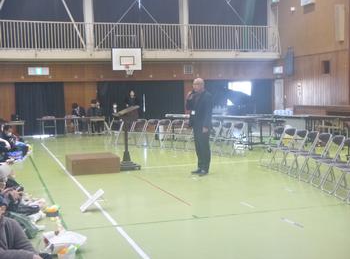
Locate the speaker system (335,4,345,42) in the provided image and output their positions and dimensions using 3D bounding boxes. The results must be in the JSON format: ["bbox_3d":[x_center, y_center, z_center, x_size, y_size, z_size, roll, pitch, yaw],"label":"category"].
[{"bbox_3d":[6.265,-4.030,20.772,0.220,1.400,0.320,-2,3,-17],"label":"speaker system"}]

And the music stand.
[{"bbox_3d":[-0.970,0.157,10.981,0.460,1.290,0.500,-2,3,-17],"label":"music stand"}]

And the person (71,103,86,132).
[{"bbox_3d":[-3.823,-0.398,21.758,0.600,1.030,0.600,-3,3,-21],"label":"person"}]

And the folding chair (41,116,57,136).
[{"bbox_3d":[-4.969,-0.084,21.518,0.450,0.780,0.460,-2,3,-17],"label":"folding chair"}]

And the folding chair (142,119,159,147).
[{"bbox_3d":[-0.731,0.105,16.364,0.440,0.780,0.450,-4,4,-42],"label":"folding chair"}]

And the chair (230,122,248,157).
[{"bbox_3d":[1.416,0.218,13.071,0.480,0.770,0.470,-4,4,-34],"label":"chair"}]

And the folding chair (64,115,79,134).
[{"bbox_3d":[-4.133,-0.183,21.777,0.470,0.770,0.480,-2,3,-17],"label":"folding chair"}]

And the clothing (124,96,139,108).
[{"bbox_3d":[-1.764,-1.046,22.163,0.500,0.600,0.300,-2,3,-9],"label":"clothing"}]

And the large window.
[{"bbox_3d":[2.946,-1.587,24.768,1.300,1.300,0.100,-2,3,-17],"label":"large window"}]

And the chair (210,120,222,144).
[{"bbox_3d":[0.866,0.183,13.928,0.480,0.770,0.470,-4,4,-35],"label":"chair"}]

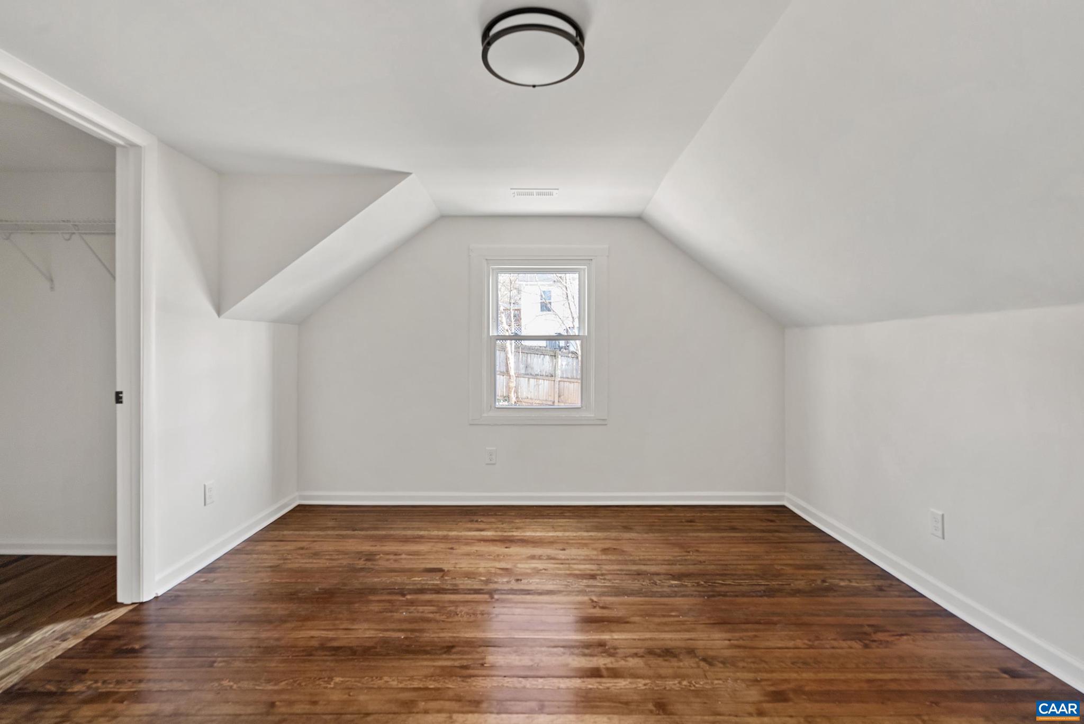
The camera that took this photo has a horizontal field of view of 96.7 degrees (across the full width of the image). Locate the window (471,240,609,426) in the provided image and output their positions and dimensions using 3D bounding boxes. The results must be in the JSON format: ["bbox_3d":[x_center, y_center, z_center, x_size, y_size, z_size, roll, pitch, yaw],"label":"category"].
[{"bbox_3d":[-0.022,-0.198,3.530,1.000,1.300,0.100,0,1,0],"label":"window"}]

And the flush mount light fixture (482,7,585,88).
[{"bbox_3d":[-0.028,-1.010,1.580,0.330,0.070,0.330,0,1,0],"label":"flush mount light fixture"}]

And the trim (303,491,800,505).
[{"bbox_3d":[0.000,0.995,3.510,3.550,0.108,0.020,0,1,0],"label":"trim"}]

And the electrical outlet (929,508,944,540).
[{"bbox_3d":[1.771,0.728,2.163,0.010,0.115,0.071,0,1,0],"label":"electrical outlet"}]

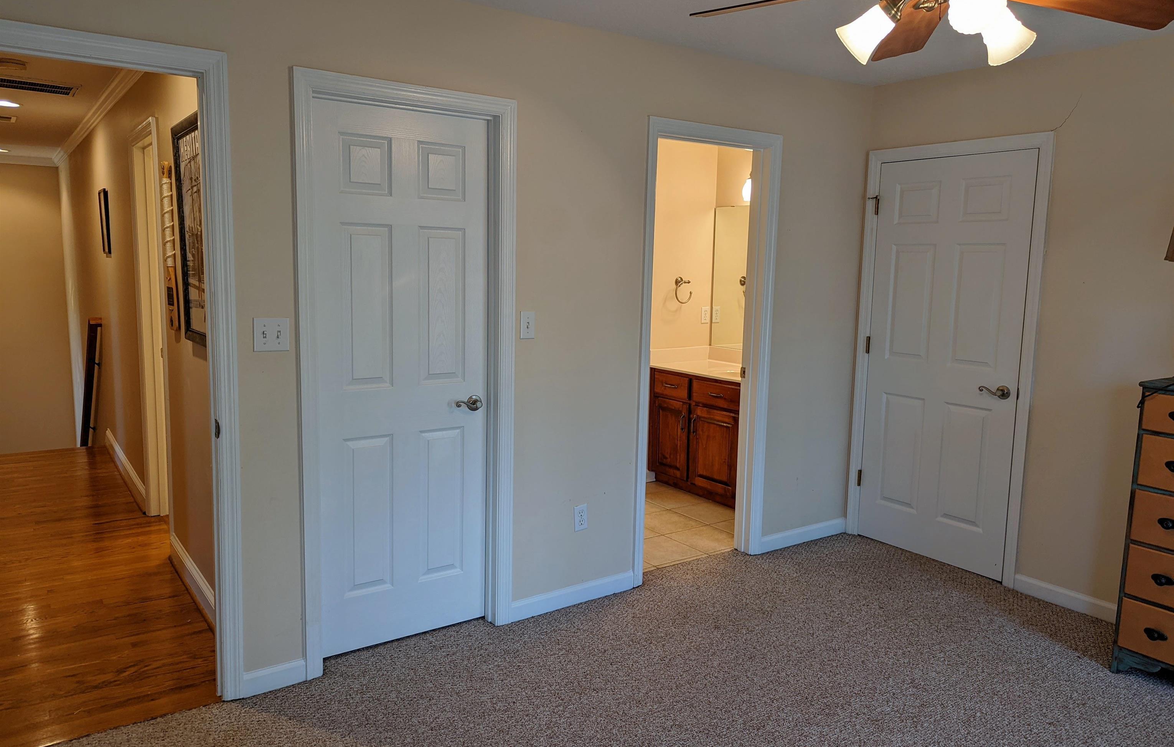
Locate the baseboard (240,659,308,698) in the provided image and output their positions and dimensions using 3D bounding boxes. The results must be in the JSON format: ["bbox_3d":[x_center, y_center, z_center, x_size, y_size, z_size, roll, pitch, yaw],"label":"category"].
[{"bbox_3d":[-1.092,1.056,2.856,0.212,0.084,0.016,-4,9,-36],"label":"baseboard"}]

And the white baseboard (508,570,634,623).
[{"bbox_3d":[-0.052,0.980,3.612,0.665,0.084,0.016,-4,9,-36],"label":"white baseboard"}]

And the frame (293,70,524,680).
[{"bbox_3d":[-0.669,0.016,3.076,0.845,2.110,0.120,-4,9,-36],"label":"frame"}]

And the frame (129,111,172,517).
[{"bbox_3d":[-2.201,-0.179,4.210,0.110,2.110,0.745,-4,9,-36],"label":"frame"}]

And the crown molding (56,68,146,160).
[{"bbox_3d":[-3.419,-1.734,5.605,0.070,0.082,5.800,-4,9,-36],"label":"crown molding"}]

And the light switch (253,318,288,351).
[{"bbox_3d":[-1.048,-0.128,2.713,0.114,0.114,0.014,-4,9,-36],"label":"light switch"}]

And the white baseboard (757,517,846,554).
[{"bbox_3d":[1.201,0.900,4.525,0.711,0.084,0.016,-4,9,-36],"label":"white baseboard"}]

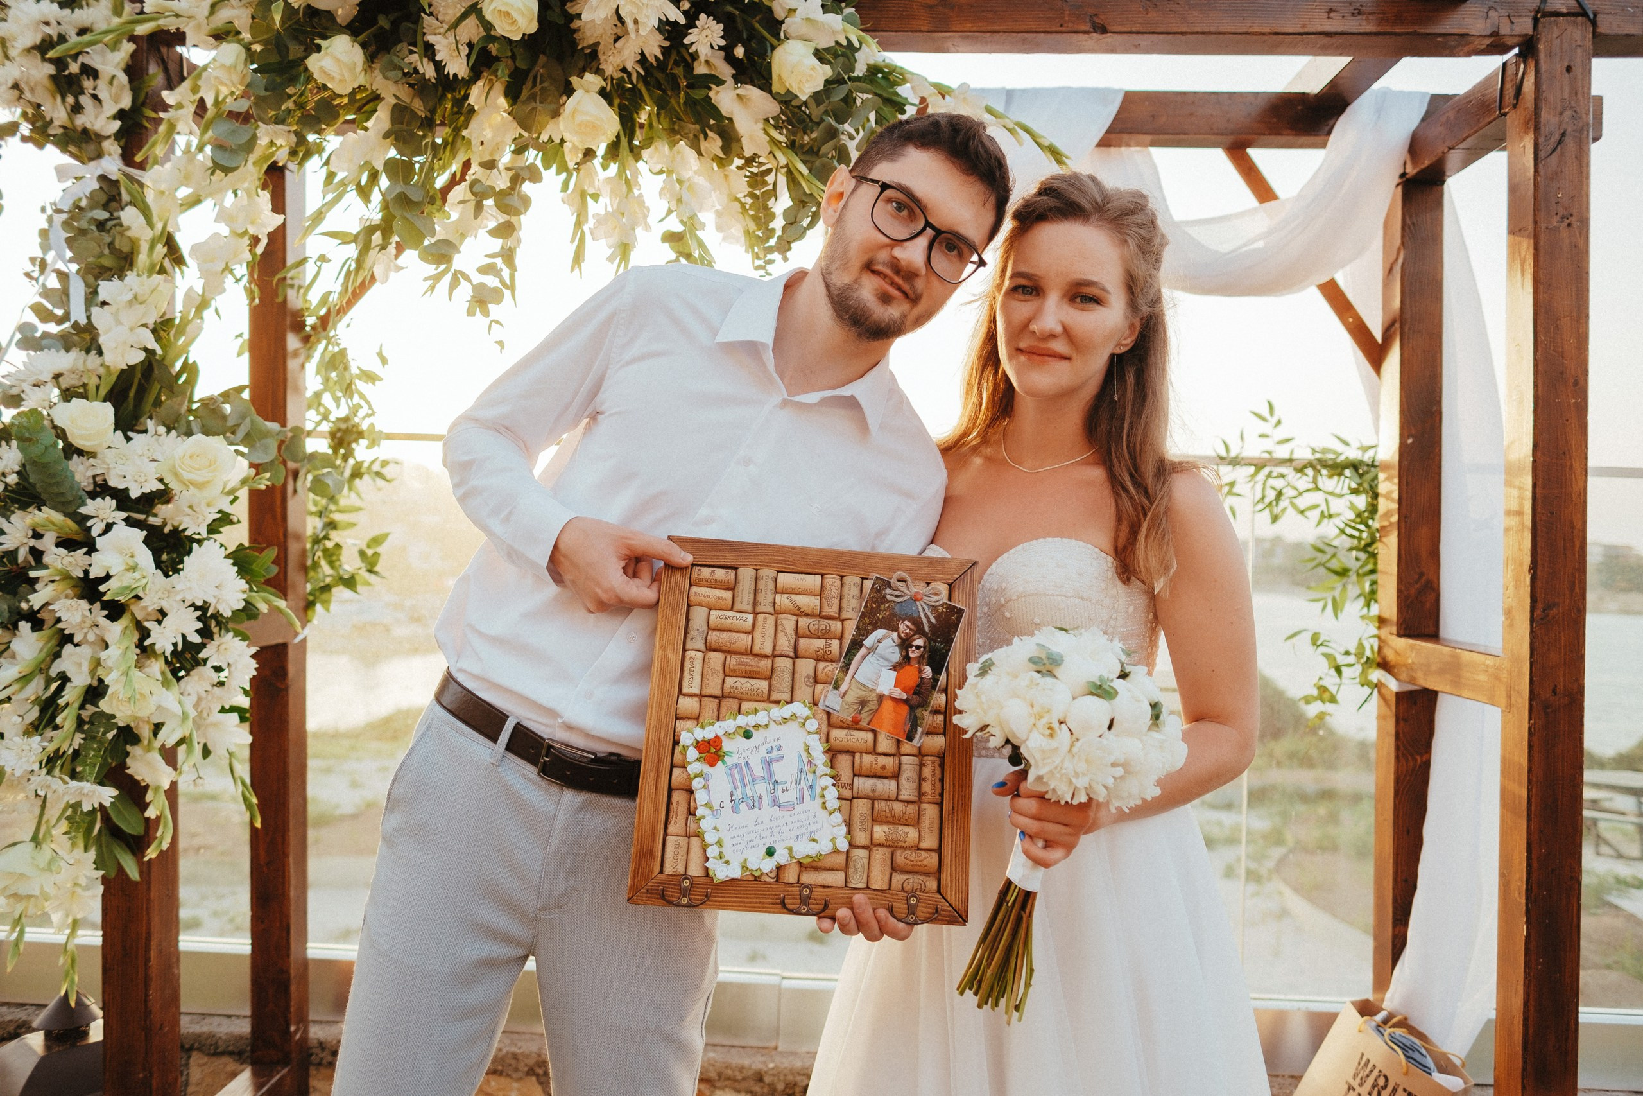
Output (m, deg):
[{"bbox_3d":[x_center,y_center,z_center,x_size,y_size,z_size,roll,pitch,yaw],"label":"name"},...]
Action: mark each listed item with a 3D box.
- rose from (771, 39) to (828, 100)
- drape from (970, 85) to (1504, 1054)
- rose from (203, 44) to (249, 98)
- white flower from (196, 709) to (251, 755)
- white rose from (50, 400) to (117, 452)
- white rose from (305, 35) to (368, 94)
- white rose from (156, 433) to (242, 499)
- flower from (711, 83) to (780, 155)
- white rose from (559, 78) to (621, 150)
[{"bbox_3d":[-0.031,-0.655,1.500,0.076,0.081,0.075,0,15,-18],"label":"rose"},{"bbox_3d":[0.827,0.054,2.250,1.100,1.990,0.400,0,1,5],"label":"drape"},{"bbox_3d":[-0.847,-0.679,1.560,0.065,0.079,0.065,0,14,-12],"label":"rose"},{"bbox_3d":[-0.828,0.256,1.520,0.072,0.061,0.055,0,9,-30],"label":"white flower"},{"bbox_3d":[-0.985,-0.163,1.460,0.087,0.067,0.075,0,-14,-24],"label":"white rose"},{"bbox_3d":[-0.673,-0.670,1.520,0.086,0.080,0.075,0,21,-3],"label":"white rose"},{"bbox_3d":[-0.806,-0.106,1.420,0.104,0.082,0.080,0,-9,-24],"label":"white rose"},{"bbox_3d":[-0.107,-0.595,1.520,0.096,0.099,0.080,0,12,-18],"label":"flower"},{"bbox_3d":[-0.310,-0.582,1.470,0.083,0.096,0.080,0,27,-7],"label":"white rose"}]

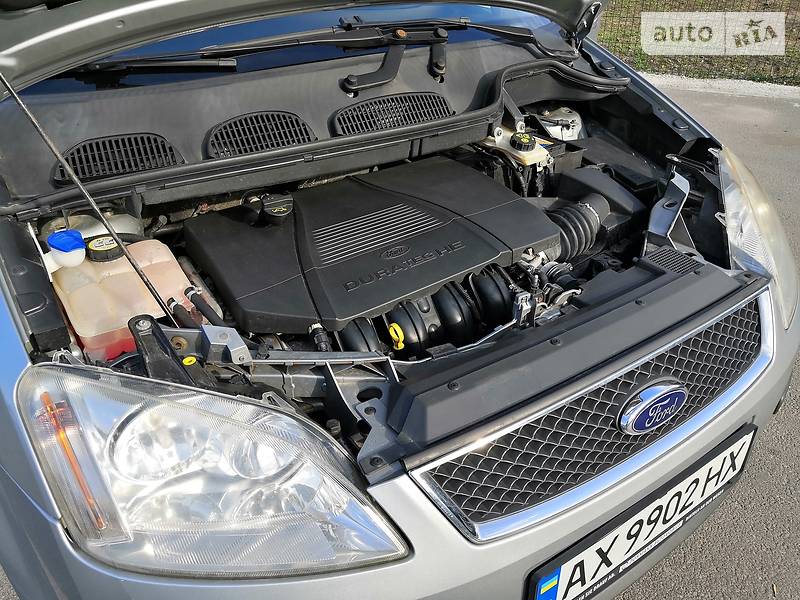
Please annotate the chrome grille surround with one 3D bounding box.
[{"bbox_3d":[0.362,0.155,0.936,0.768,0.143,0.095,-21,39,-27],"label":"chrome grille surround"}]

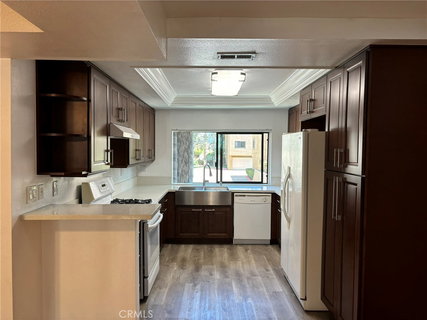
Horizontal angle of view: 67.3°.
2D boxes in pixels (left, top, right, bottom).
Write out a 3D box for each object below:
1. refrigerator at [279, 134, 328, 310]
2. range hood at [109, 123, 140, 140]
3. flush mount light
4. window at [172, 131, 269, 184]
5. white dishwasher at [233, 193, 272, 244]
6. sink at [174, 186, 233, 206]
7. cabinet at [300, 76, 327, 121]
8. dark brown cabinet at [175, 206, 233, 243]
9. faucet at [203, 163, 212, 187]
[{"bbox_3d":[1.219,0.591,3.546,0.800,1.770,0.870,0,2,0],"label":"refrigerator"},{"bbox_3d":[-1.158,-0.317,3.623,0.500,0.147,0.760,0,2,0],"label":"range hood"},{"bbox_3d":[0.172,-0.954,4.058,0.380,0.125,0.970,0,2,0],"label":"flush mount light"},{"bbox_3d":[0.142,-0.046,5.923,1.780,0.980,0.100,0,2,0],"label":"window"},{"bbox_3d":[0.648,0.975,5.550,0.605,0.868,0.600,0,2,0],"label":"white dishwasher"},{"bbox_3d":[-0.159,0.618,5.447,0.912,0.240,0.510,0,2,0],"label":"sink"},{"bbox_3d":[1.380,-0.637,3.507,0.610,0.360,0.890,0,2,0],"label":"cabinet"},{"bbox_3d":[-0.158,1.072,5.567,0.945,0.665,0.620,0,2,0],"label":"dark brown cabinet"},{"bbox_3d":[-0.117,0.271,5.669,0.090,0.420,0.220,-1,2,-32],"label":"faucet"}]

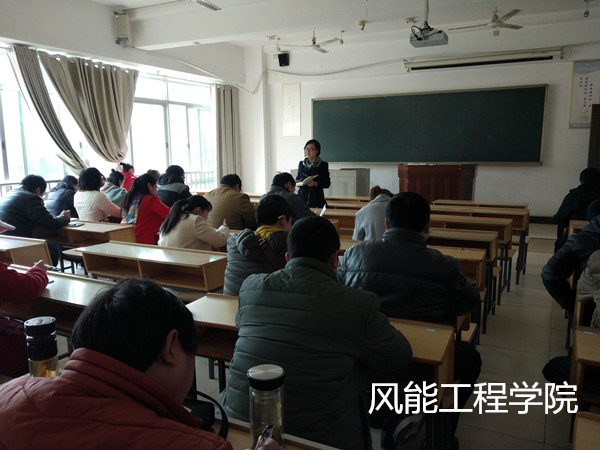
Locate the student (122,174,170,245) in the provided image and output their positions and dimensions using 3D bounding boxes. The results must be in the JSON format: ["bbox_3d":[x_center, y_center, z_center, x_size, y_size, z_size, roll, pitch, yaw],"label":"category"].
[{"bbox_3d":[-1.393,0.128,4.761,0.468,1.281,0.654,4,10,28],"label":"student"}]

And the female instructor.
[{"bbox_3d":[0.150,-0.228,5.927,0.468,1.610,0.318,2,9,16],"label":"female instructor"}]

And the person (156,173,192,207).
[{"bbox_3d":[-1.568,-0.074,6.110,0.500,1.270,0.580,4,10,28],"label":"person"}]

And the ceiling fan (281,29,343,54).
[{"bbox_3d":[0.264,-3.355,8.848,1.246,0.331,1.246,4,10,28],"label":"ceiling fan"}]

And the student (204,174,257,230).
[{"bbox_3d":[-0.572,0.163,4.533,0.524,1.267,0.673,4,10,28],"label":"student"}]

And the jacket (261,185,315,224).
[{"bbox_3d":[-0.085,0.008,4.329,0.542,0.692,0.486,4,10,28],"label":"jacket"}]

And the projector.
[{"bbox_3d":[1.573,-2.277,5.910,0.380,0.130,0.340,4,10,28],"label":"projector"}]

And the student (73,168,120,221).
[{"bbox_3d":[-2.052,0.026,5.390,0.540,1.300,0.600,4,10,28],"label":"student"}]

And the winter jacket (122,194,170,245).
[{"bbox_3d":[-1.457,-0.058,4.964,0.480,0.620,0.490,4,10,28],"label":"winter jacket"}]

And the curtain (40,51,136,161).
[{"bbox_3d":[-3.443,-1.882,8.270,0.200,1.710,1.945,4,10,28],"label":"curtain"}]

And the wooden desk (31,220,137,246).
[{"bbox_3d":[-2.110,0.386,4.680,1.122,0.807,0.323,4,10,29],"label":"wooden desk"}]

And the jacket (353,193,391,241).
[{"bbox_3d":[0.724,0.052,3.998,0.500,0.600,0.520,4,10,28],"label":"jacket"}]

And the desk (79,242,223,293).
[{"bbox_3d":[-1.023,0.577,3.370,1.122,0.807,0.323,4,10,27],"label":"desk"}]

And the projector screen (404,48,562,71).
[{"bbox_3d":[3.065,-2.821,8.338,2.548,0.129,0.122,4,10,28],"label":"projector screen"}]

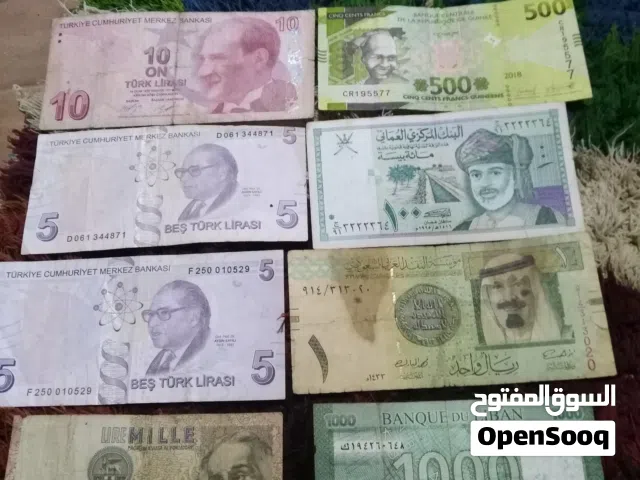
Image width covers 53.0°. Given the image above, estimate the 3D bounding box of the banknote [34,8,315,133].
[{"bbox_3d":[-0.070,-0.086,0.322,0.136,0.003,0.064,-2,70,2],"label":"banknote"}]

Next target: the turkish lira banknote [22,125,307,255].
[{"bbox_3d":[-0.071,-0.026,0.300,0.130,0.003,0.064,-3,70,1],"label":"turkish lira banknote"}]

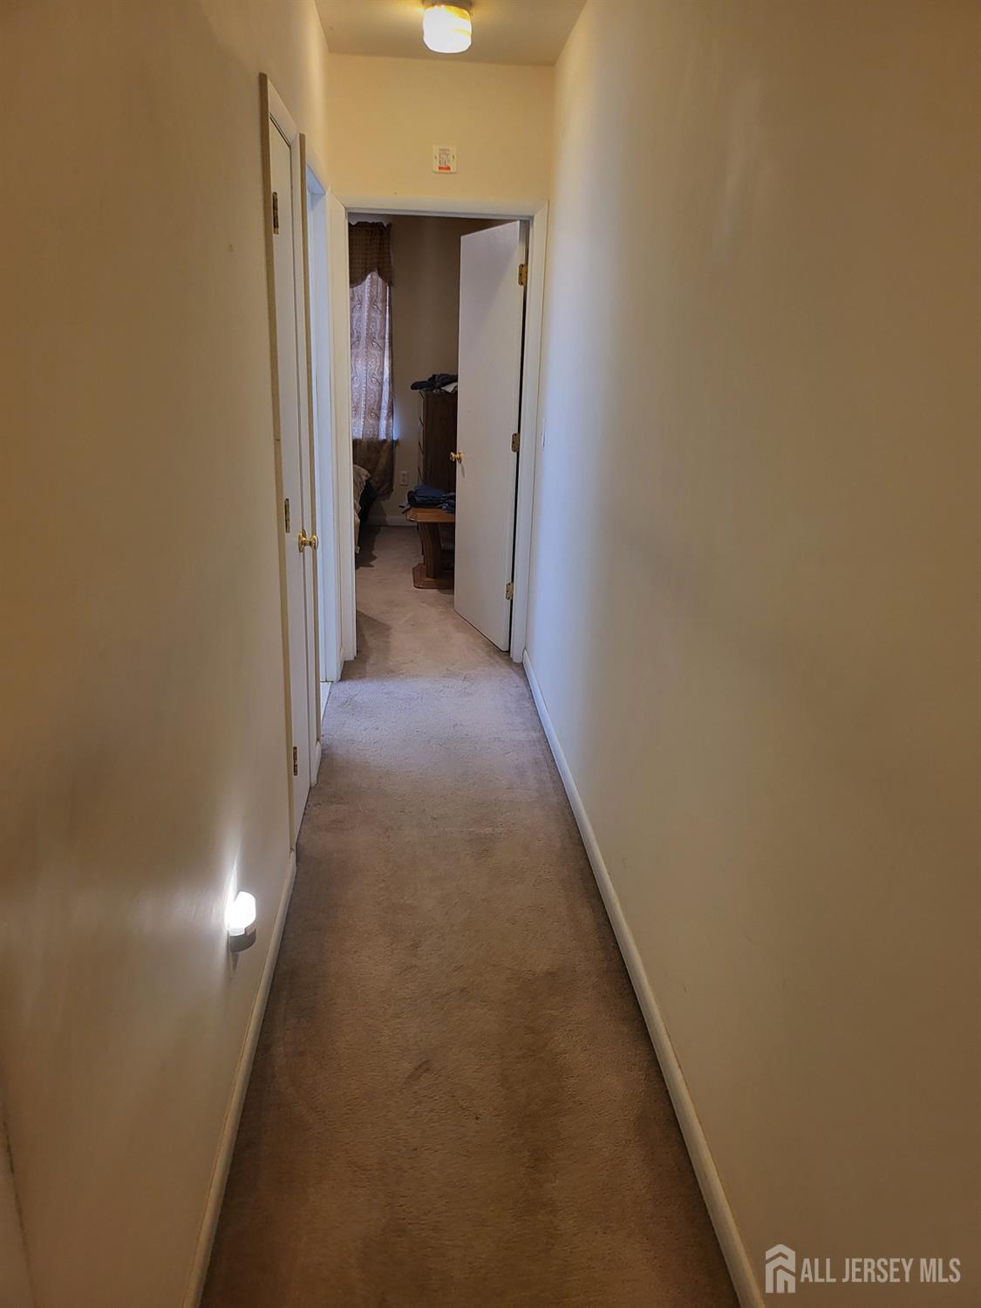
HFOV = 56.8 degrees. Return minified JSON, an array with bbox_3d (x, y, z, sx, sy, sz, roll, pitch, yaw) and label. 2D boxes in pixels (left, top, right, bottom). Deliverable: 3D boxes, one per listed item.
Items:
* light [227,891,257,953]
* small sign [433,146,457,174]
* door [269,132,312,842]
[{"bbox_3d":[-0.480,0.520,1.766,0.049,0.095,0.062,0,19,-5],"label":"light"},{"bbox_3d":[-0.190,-2.064,3.788,0.100,0.100,0.010,0,19,-5],"label":"small sign"},{"bbox_3d":[-0.601,-0.408,2.672,0.040,2.010,0.460,0,19,-5],"label":"door"}]

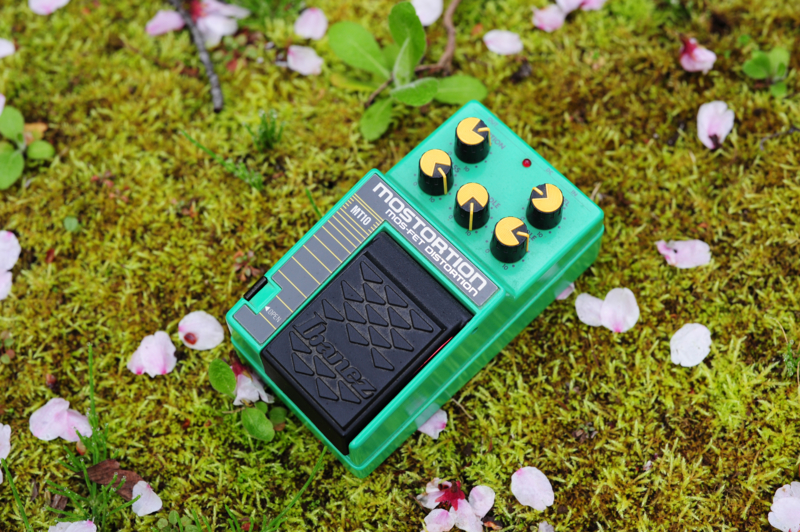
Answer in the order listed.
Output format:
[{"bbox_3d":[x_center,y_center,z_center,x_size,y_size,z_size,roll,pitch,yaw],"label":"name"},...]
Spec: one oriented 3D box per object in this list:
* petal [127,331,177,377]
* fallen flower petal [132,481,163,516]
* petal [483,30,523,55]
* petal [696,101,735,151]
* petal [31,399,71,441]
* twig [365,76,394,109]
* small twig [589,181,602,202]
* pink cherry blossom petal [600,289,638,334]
[{"bbox_3d":[-0.093,0.035,0.467,0.017,0.006,0.019,24,73,11],"label":"petal"},{"bbox_3d":[-0.094,0.086,0.449,0.010,0.004,0.014,-39,73,-11],"label":"fallen flower petal"},{"bbox_3d":[0.043,-0.094,0.513,0.017,0.005,0.012,7,67,6],"label":"petal"},{"bbox_3d":[0.128,-0.057,0.493,0.015,0.004,0.023,7,67,6],"label":"petal"},{"bbox_3d":[-0.132,0.058,0.460,0.015,0.005,0.017,-6,70,0],"label":"petal"},{"bbox_3d":[-0.008,-0.071,0.500,0.003,0.003,0.018,38,76,14],"label":"twig"},{"bbox_3d":[0.077,-0.029,0.482,0.003,0.003,0.009,30,74,12],"label":"small twig"},{"bbox_3d":[0.084,0.017,0.463,0.014,0.004,0.018,6,67,5],"label":"pink cherry blossom petal"}]

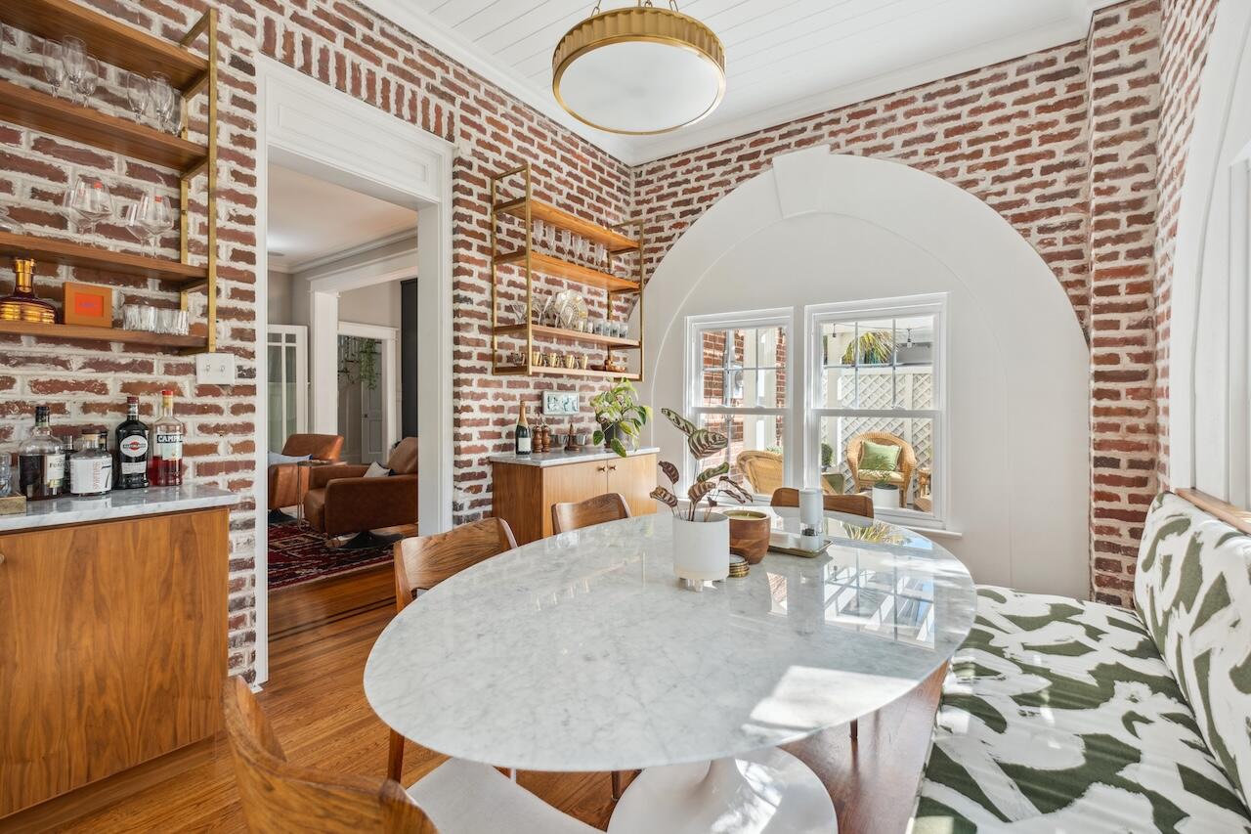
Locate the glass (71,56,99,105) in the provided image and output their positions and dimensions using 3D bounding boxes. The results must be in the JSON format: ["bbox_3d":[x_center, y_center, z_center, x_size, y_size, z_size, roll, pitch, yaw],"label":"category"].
[{"bbox_3d":[-1.600,-0.975,1.550,0.064,0.180,0.064,0,1,38],"label":"glass"}]

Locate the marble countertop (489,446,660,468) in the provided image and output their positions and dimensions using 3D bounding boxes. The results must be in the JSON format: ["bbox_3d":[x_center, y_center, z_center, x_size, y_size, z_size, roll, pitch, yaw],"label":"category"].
[{"bbox_3d":[-0.270,0.238,3.316,0.470,0.026,1.170,1,1,37],"label":"marble countertop"}]

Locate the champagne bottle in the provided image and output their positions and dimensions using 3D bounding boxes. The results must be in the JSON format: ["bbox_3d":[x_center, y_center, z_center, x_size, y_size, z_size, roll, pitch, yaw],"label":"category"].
[{"bbox_3d":[-0.592,0.060,3.020,0.088,0.303,0.088,0,1,-23],"label":"champagne bottle"}]

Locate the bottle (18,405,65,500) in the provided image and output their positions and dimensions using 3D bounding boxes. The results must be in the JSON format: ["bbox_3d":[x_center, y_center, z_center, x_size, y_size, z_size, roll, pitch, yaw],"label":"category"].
[{"bbox_3d":[-1.755,0.107,1.570,0.088,0.282,0.090,0,1,6],"label":"bottle"}]

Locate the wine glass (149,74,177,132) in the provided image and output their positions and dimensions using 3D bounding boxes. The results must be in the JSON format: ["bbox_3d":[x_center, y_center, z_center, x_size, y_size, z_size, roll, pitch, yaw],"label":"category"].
[{"bbox_3d":[-1.586,-1.044,1.784,0.066,0.225,0.066,1,1,37],"label":"wine glass"}]

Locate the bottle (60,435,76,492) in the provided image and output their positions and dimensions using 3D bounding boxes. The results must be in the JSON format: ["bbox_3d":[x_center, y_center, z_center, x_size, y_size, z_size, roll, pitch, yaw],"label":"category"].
[{"bbox_3d":[-1.841,0.152,1.723,0.055,0.192,0.055,1,1,37],"label":"bottle"}]

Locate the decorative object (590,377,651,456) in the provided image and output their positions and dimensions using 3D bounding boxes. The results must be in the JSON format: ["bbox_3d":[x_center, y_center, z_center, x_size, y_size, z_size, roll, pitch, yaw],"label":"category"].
[{"bbox_3d":[-0.030,0.000,3.500,0.360,0.500,0.370,0,1,0],"label":"decorative object"}]

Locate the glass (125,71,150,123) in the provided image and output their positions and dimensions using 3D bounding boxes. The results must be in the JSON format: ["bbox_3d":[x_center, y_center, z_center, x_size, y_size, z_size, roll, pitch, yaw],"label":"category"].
[{"bbox_3d":[-1.530,-0.980,1.634,0.058,0.195,0.058,0,1,38],"label":"glass"}]

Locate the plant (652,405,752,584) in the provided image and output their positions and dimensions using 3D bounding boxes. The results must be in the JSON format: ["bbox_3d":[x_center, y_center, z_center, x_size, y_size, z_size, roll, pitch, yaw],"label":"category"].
[{"bbox_3d":[0.192,0.203,1.320,0.260,0.455,0.230,0,1,0],"label":"plant"}]

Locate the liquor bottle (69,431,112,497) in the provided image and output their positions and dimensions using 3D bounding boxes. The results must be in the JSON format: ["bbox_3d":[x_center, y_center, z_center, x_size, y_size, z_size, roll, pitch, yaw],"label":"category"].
[{"bbox_3d":[-1.734,0.147,1.693,0.093,0.205,0.093,1,1,37],"label":"liquor bottle"}]

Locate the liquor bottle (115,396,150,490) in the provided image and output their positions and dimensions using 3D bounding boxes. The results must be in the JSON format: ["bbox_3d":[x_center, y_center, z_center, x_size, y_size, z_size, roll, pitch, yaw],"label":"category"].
[{"bbox_3d":[-1.746,0.089,1.845,0.085,0.315,0.085,1,1,37],"label":"liquor bottle"}]

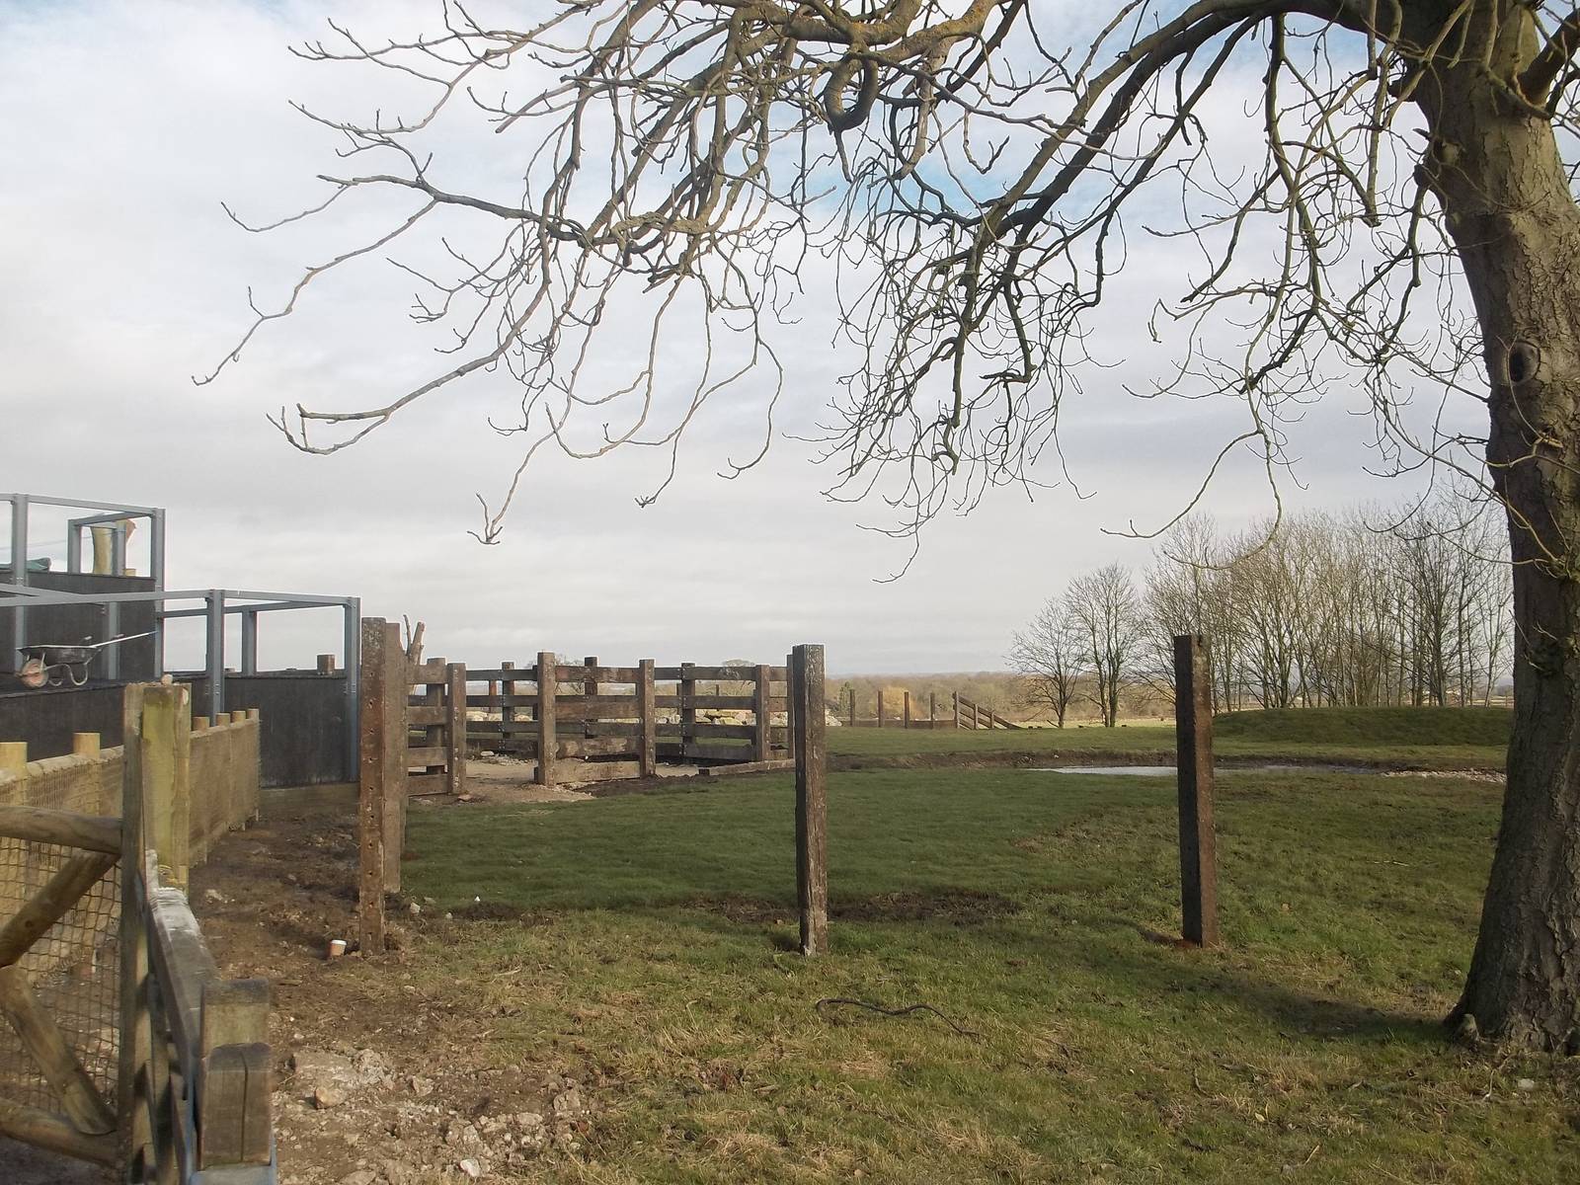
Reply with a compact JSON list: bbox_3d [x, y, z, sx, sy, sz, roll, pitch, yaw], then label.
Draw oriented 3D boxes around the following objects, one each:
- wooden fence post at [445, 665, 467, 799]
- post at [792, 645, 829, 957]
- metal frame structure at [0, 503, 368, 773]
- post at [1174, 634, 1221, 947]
[{"bbox_3d":[-4.655,1.902,21.000,0.130,1.850,0.250,-3,-4,38],"label":"wooden fence post"},{"bbox_3d":[0.123,1.260,9.100,0.130,1.870,0.240,0,-3,-14],"label":"post"},{"bbox_3d":[-9.195,0.494,19.171,6.800,3.900,3.900,-3,-4,34],"label":"metal frame structure"},{"bbox_3d":[2.502,1.217,9.250,0.130,1.880,0.240,0,-3,-14],"label":"post"}]

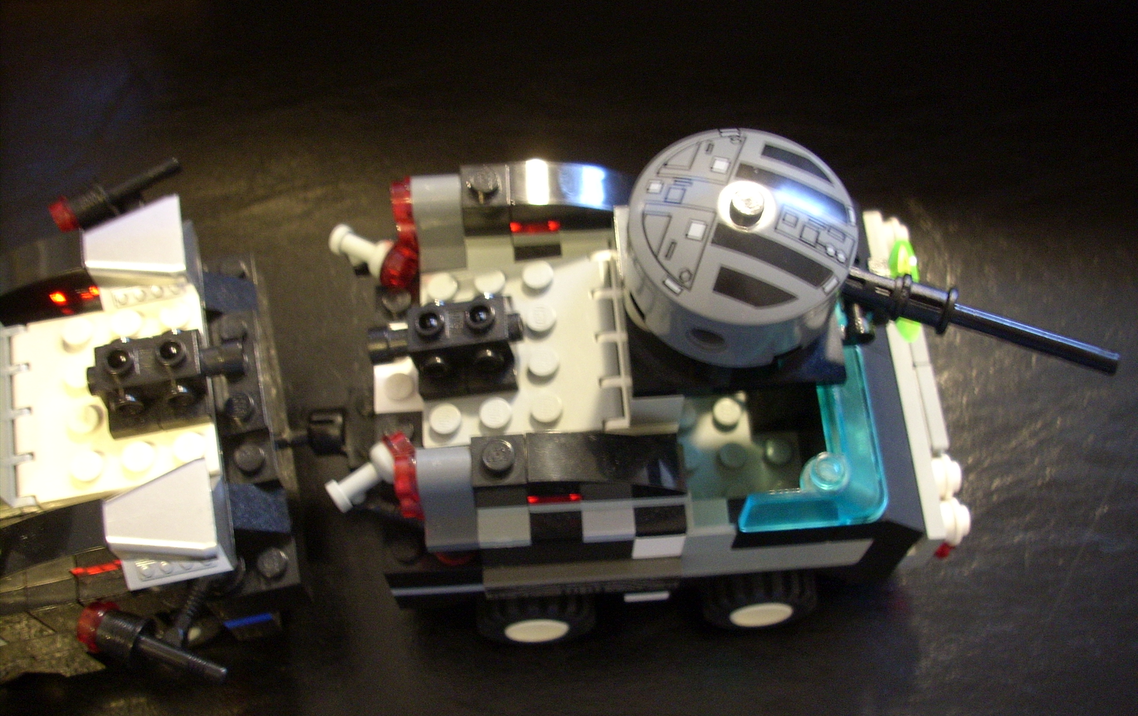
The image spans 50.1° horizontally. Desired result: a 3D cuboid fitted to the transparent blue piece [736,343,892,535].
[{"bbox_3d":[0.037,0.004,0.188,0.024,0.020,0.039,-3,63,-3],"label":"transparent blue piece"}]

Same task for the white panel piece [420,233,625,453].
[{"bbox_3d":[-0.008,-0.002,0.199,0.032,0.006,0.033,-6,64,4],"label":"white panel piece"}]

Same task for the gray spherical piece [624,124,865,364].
[{"bbox_3d":[0.024,-0.017,0.173,0.032,0.018,0.032,-3,64,-2],"label":"gray spherical piece"}]

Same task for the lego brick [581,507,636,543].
[{"bbox_3d":[0.006,0.024,0.188,0.008,0.005,0.007,-3,63,-3],"label":"lego brick"}]

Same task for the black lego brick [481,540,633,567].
[{"bbox_3d":[-0.002,0.028,0.194,0.024,0.010,0.007,-3,64,-2],"label":"black lego brick"}]

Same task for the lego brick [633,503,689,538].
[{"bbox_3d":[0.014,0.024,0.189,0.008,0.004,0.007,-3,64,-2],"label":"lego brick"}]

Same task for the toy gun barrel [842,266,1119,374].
[{"bbox_3d":[0.056,-0.005,0.170,0.042,0.008,0.007,17,64,8],"label":"toy gun barrel"}]

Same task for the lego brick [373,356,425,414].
[{"bbox_3d":[-0.028,0.004,0.201,0.008,0.005,0.011,-3,64,-2],"label":"lego brick"}]

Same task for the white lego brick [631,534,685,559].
[{"bbox_3d":[0.014,0.026,0.194,0.008,0.010,0.008,-3,63,-3],"label":"white lego brick"}]

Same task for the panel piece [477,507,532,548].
[{"bbox_3d":[-0.010,0.025,0.186,0.008,0.006,0.007,-3,63,-3],"label":"panel piece"}]

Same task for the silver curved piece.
[{"bbox_3d":[-0.002,-0.027,0.202,0.032,0.010,0.008,-3,63,-3],"label":"silver curved piece"}]

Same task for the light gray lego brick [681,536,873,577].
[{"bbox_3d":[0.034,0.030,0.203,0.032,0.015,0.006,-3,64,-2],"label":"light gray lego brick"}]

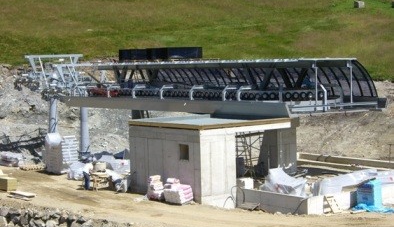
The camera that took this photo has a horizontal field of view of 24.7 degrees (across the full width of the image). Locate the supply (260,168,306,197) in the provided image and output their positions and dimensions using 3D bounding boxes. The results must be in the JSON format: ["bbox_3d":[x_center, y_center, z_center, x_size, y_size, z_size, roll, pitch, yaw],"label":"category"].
[{"bbox_3d":[4.842,3.890,50.300,1.400,1.400,2.200,-3,4,-41],"label":"supply"}]

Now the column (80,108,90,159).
[{"bbox_3d":[-9.554,1.542,77.000,0.760,4.400,0.760,-1,3,0],"label":"column"}]

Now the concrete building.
[{"bbox_3d":[0.928,2.628,53.877,7.400,4.450,6.700,-3,4,-41],"label":"concrete building"}]

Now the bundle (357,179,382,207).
[{"bbox_3d":[9.886,4.539,51.500,0.800,1.400,1.200,-3,4,-41],"label":"bundle"}]

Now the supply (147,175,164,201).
[{"bbox_3d":[-2.318,4.151,50.200,0.750,1.300,0.850,-3,4,-41],"label":"supply"}]

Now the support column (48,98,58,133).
[{"bbox_3d":[-12.616,1.011,79.000,0.720,4.700,0.720,-3,4,-41],"label":"support column"}]

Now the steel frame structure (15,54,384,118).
[{"bbox_3d":[-1.840,-2.531,70.436,9.000,4.100,33.500,-3,4,-41],"label":"steel frame structure"}]

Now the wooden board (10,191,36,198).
[{"bbox_3d":[-8.495,3.966,44.000,0.800,0.120,1.350,-3,4,-41],"label":"wooden board"}]

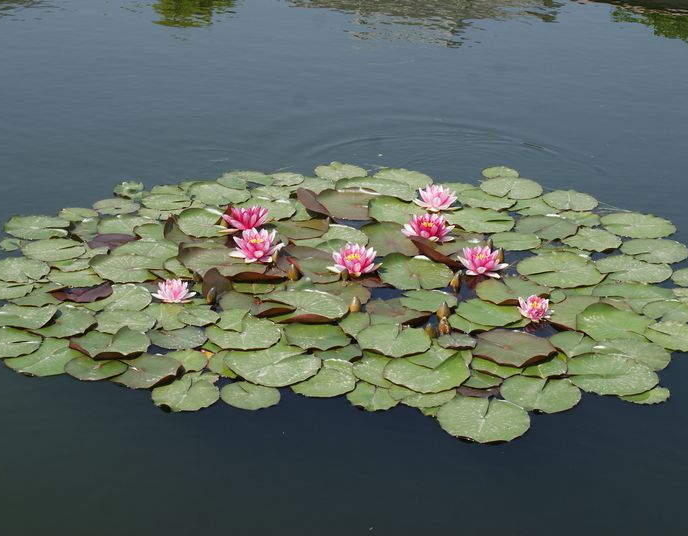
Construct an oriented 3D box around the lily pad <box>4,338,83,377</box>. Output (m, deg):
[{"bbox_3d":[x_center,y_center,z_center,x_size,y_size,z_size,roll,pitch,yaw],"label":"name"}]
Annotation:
[{"bbox_3d":[-0.718,0.216,4.040,0.200,0.020,0.195,0,24,0],"label":"lily pad"}]

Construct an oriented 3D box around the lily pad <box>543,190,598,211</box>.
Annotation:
[{"bbox_3d":[0.657,-0.194,4.840,0.162,0.018,0.143,0,24,0],"label":"lily pad"}]

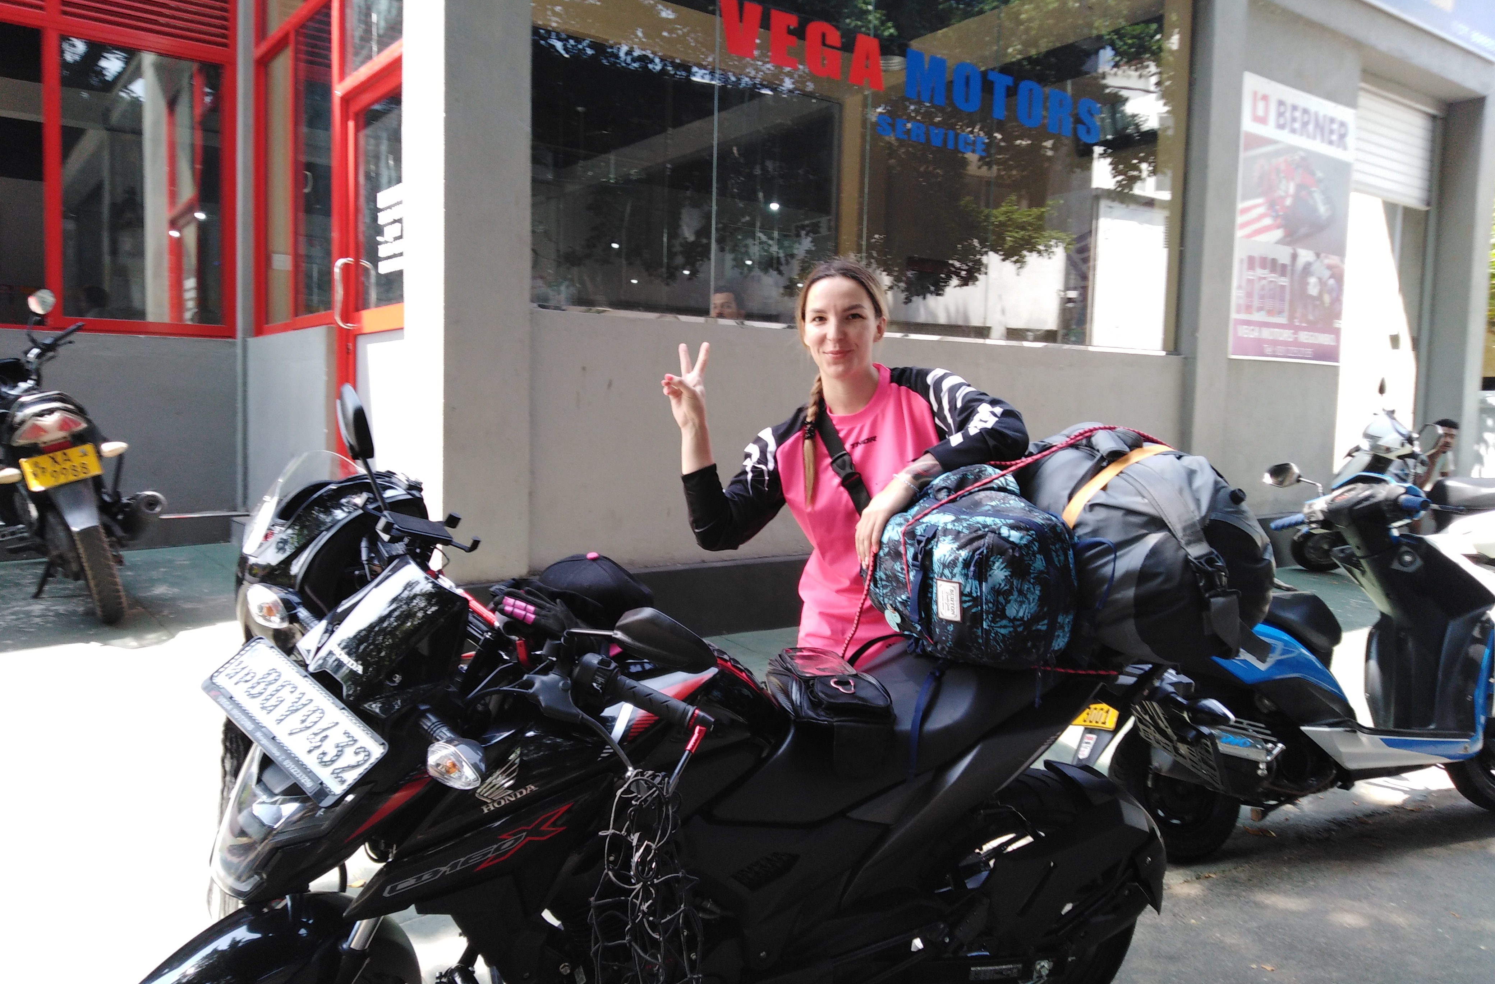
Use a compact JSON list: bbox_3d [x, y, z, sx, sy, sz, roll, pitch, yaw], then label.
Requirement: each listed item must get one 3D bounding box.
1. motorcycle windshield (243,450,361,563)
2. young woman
[{"bbox_3d":[-0.792,0.026,1.930,0.200,0.190,0.240,1,4,-6],"label":"motorcycle windshield"},{"bbox_3d":[0.166,0.345,2.117,0.680,1.580,0.440,2,4,5],"label":"young woman"}]

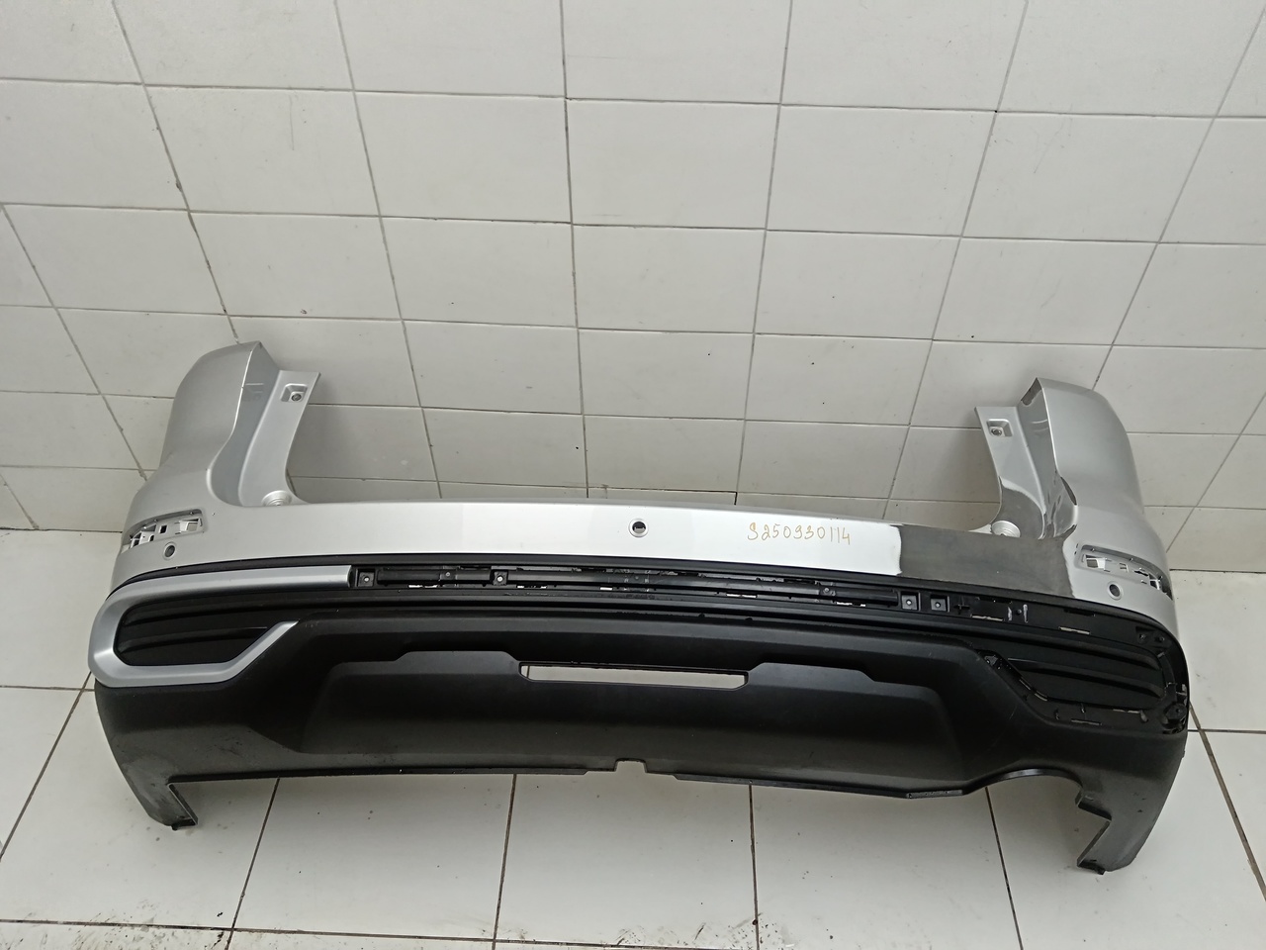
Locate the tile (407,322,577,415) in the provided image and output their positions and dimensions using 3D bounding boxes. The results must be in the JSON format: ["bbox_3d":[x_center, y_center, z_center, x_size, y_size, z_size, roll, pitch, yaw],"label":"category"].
[{"bbox_3d":[-0.246,-0.192,1.770,0.300,0.200,0.010,2,47,1],"label":"tile"}]

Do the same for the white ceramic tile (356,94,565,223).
[{"bbox_3d":[-0.244,-0.469,1.472,0.300,0.200,0.009,2,47,1],"label":"white ceramic tile"}]

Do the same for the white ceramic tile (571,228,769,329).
[{"bbox_3d":[0.056,-0.320,1.613,0.300,0.200,0.008,2,47,2],"label":"white ceramic tile"}]

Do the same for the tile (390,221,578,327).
[{"bbox_3d":[-0.245,-0.331,1.623,0.300,0.200,0.010,2,47,1],"label":"tile"}]

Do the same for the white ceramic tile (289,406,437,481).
[{"bbox_3d":[-0.549,-0.064,1.926,0.300,0.200,0.009,2,47,1],"label":"white ceramic tile"}]

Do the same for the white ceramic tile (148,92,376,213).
[{"bbox_3d":[-0.545,-0.480,1.483,0.300,0.200,0.010,2,47,1],"label":"white ceramic tile"}]

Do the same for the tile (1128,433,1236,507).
[{"bbox_3d":[0.960,-0.013,1.888,0.300,0.200,0.010,2,47,1],"label":"tile"}]

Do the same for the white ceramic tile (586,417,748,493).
[{"bbox_3d":[0.053,-0.042,1.909,0.300,0.200,0.008,2,47,2],"label":"white ceramic tile"}]

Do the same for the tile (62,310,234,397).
[{"bbox_3d":[-0.850,-0.216,1.788,0.300,0.200,0.008,2,47,2],"label":"tile"}]

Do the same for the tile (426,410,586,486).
[{"bbox_3d":[-0.247,-0.053,1.917,0.300,0.200,0.010,2,47,1],"label":"tile"}]

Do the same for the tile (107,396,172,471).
[{"bbox_3d":[-0.852,-0.077,1.935,0.300,0.200,0.008,2,47,2],"label":"tile"}]

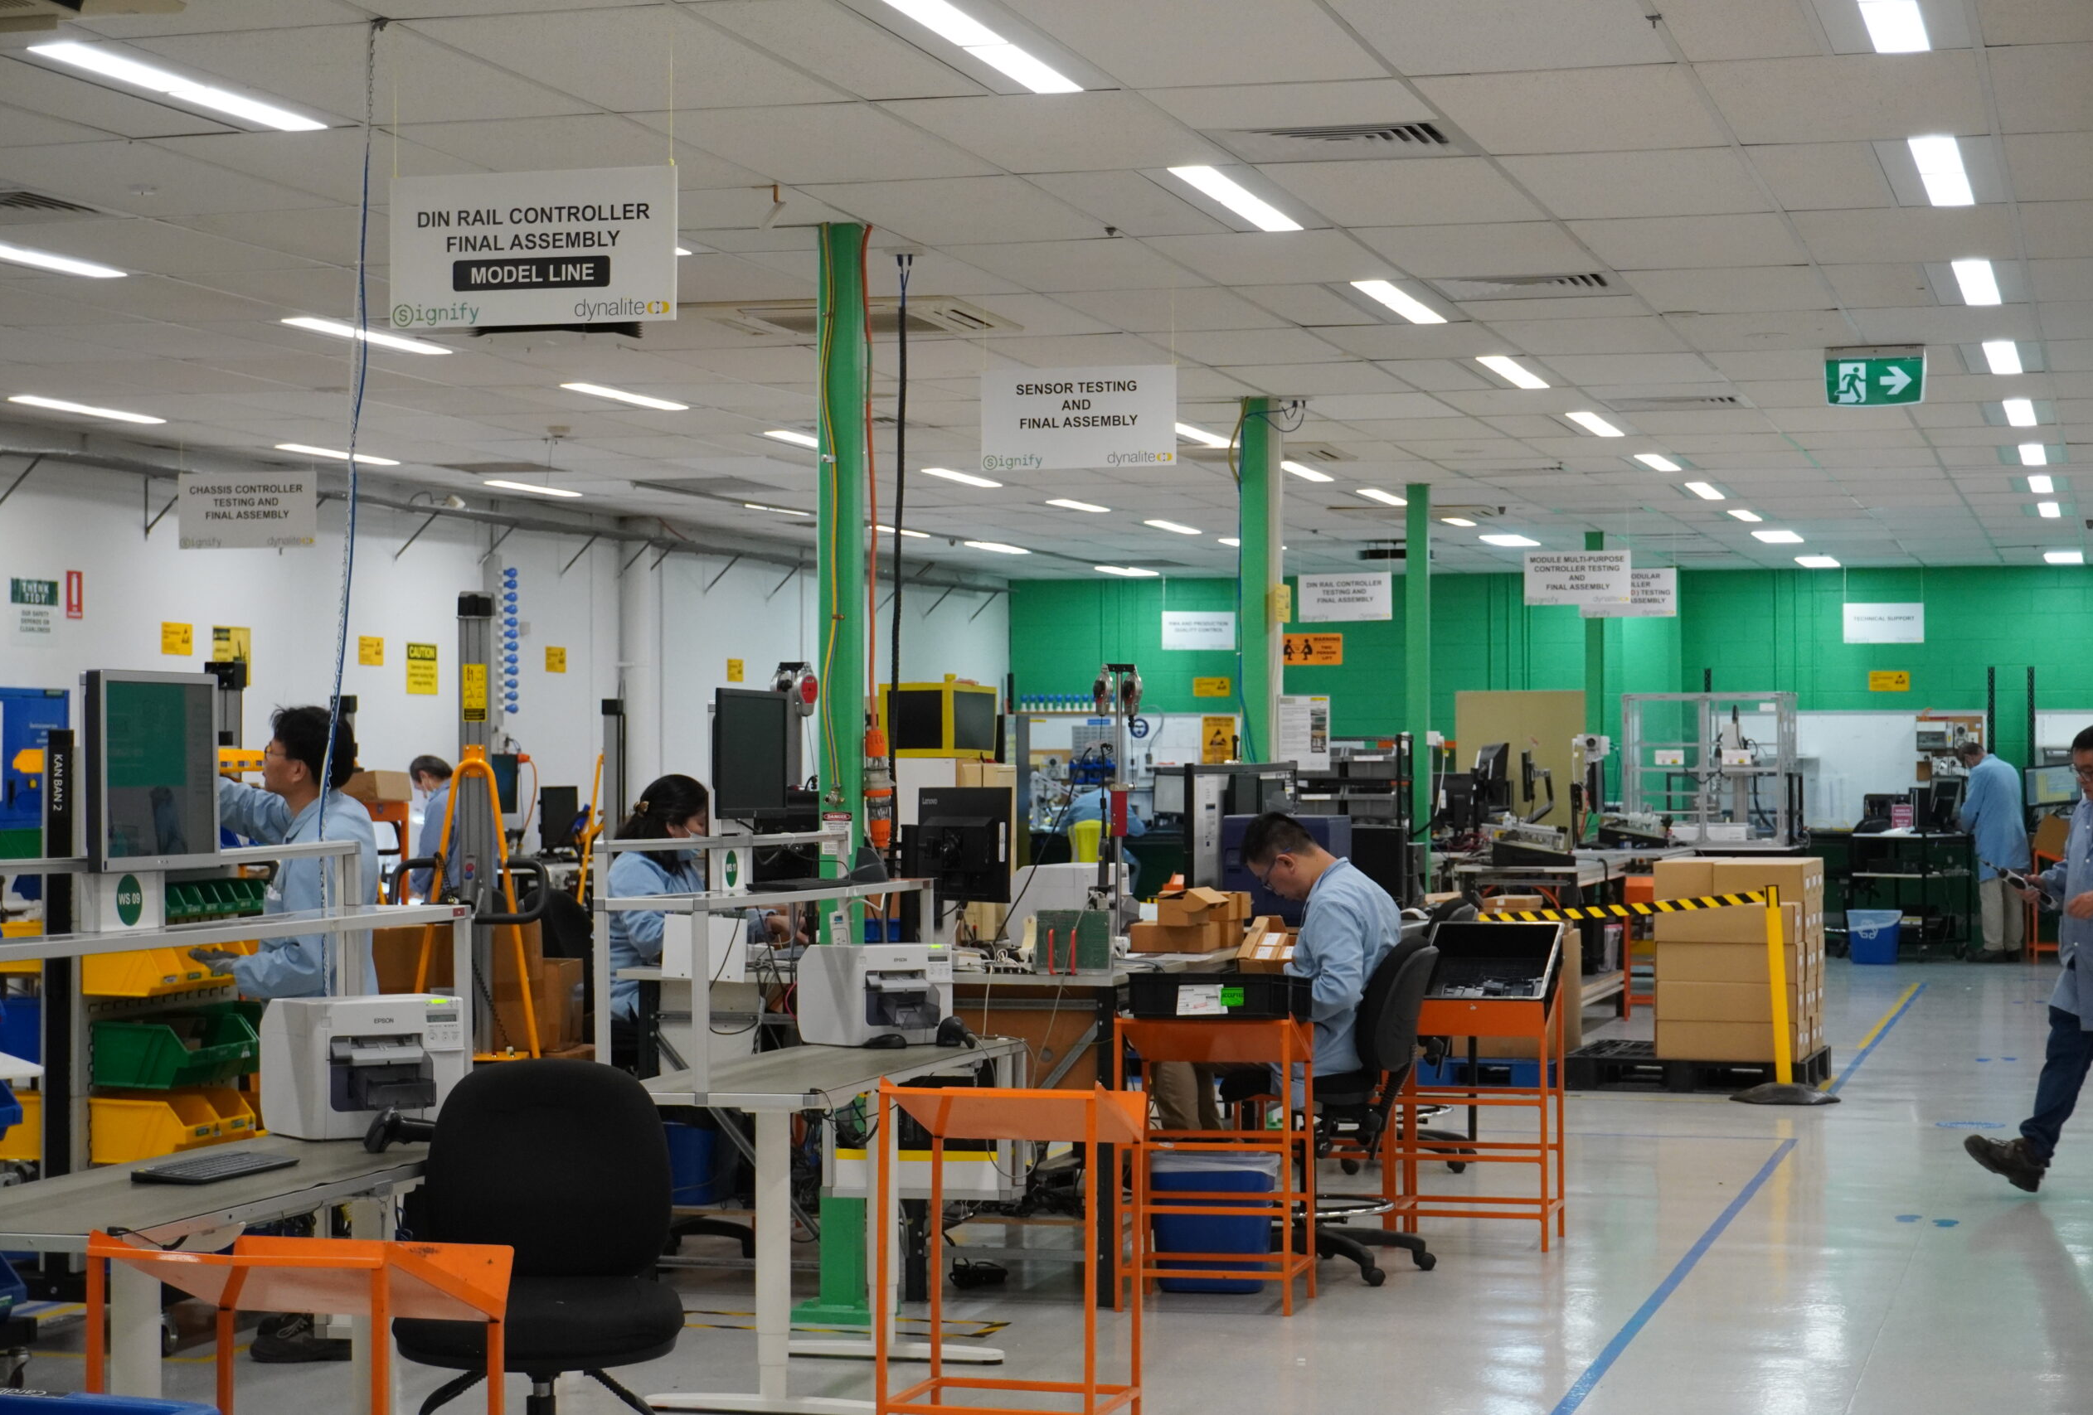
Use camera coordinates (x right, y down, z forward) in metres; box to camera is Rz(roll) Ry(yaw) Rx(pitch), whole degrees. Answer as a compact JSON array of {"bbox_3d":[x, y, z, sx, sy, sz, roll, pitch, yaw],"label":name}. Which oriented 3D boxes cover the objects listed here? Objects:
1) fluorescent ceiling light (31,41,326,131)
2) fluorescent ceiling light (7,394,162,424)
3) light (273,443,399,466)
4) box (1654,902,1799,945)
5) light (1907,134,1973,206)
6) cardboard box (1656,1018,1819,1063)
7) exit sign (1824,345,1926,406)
[{"bbox_3d":[-1.941,-1.408,8.525,0.113,0.060,1.160,0,-1,16],"label":"fluorescent ceiling light"},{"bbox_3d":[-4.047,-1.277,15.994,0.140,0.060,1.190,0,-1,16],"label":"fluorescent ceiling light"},{"bbox_3d":[-3.547,-1.272,18.927,0.140,0.045,1.200,0,-1,16],"label":"light"},{"bbox_3d":[3.280,1.037,18.136,0.660,0.184,0.275,0,-1,18],"label":"box"},{"bbox_3d":[2.323,-1.386,9.771,0.125,0.045,1.200,0,-1,16],"label":"light"},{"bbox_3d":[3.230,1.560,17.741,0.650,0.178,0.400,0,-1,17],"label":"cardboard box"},{"bbox_3d":[3.062,-1.223,13.942,0.360,0.215,0.090,0,-1,16],"label":"exit sign"}]

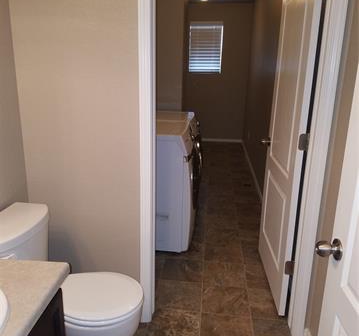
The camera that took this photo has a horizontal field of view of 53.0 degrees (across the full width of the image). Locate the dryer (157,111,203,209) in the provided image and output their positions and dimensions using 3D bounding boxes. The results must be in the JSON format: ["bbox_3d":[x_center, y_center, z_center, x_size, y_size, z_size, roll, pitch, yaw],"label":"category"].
[{"bbox_3d":[-0.166,-0.070,3.744,0.790,0.960,0.686,3,17,5],"label":"dryer"}]

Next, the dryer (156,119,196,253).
[{"bbox_3d":[-0.232,0.123,3.085,0.790,0.960,0.686,3,17,5],"label":"dryer"}]

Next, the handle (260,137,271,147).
[{"bbox_3d":[0.627,-0.190,2.611,0.070,0.065,0.065,2,16,3],"label":"handle"}]

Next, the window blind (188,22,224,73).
[{"bbox_3d":[0.479,-2.148,6.483,0.600,0.870,0.050,3,17,5],"label":"window blind"}]

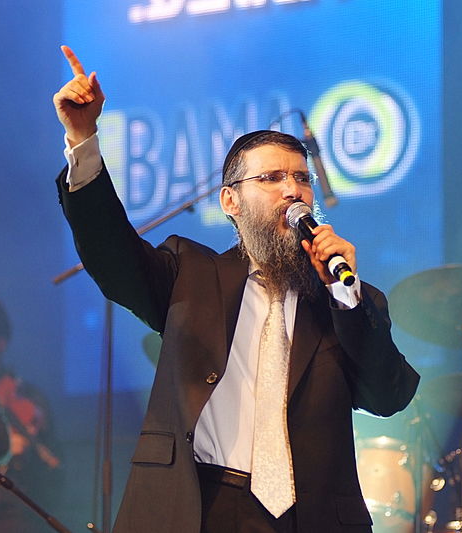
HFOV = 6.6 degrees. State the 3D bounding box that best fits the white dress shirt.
[{"bbox_3d":[0.005,0.083,8.300,0.690,0.730,0.430,1,-5,-15],"label":"white dress shirt"}]

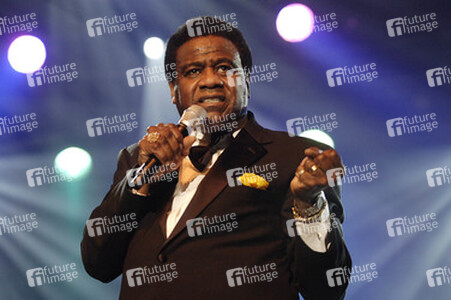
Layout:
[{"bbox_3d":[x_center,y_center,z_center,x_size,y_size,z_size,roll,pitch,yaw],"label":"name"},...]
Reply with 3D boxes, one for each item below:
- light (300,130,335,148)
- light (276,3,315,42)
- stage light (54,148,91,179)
[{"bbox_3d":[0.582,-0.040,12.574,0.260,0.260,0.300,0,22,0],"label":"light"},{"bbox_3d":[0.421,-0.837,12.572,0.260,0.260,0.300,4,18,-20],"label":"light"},{"bbox_3d":[-0.967,0.041,12.570,0.260,0.260,0.300,0,29,0],"label":"stage light"}]

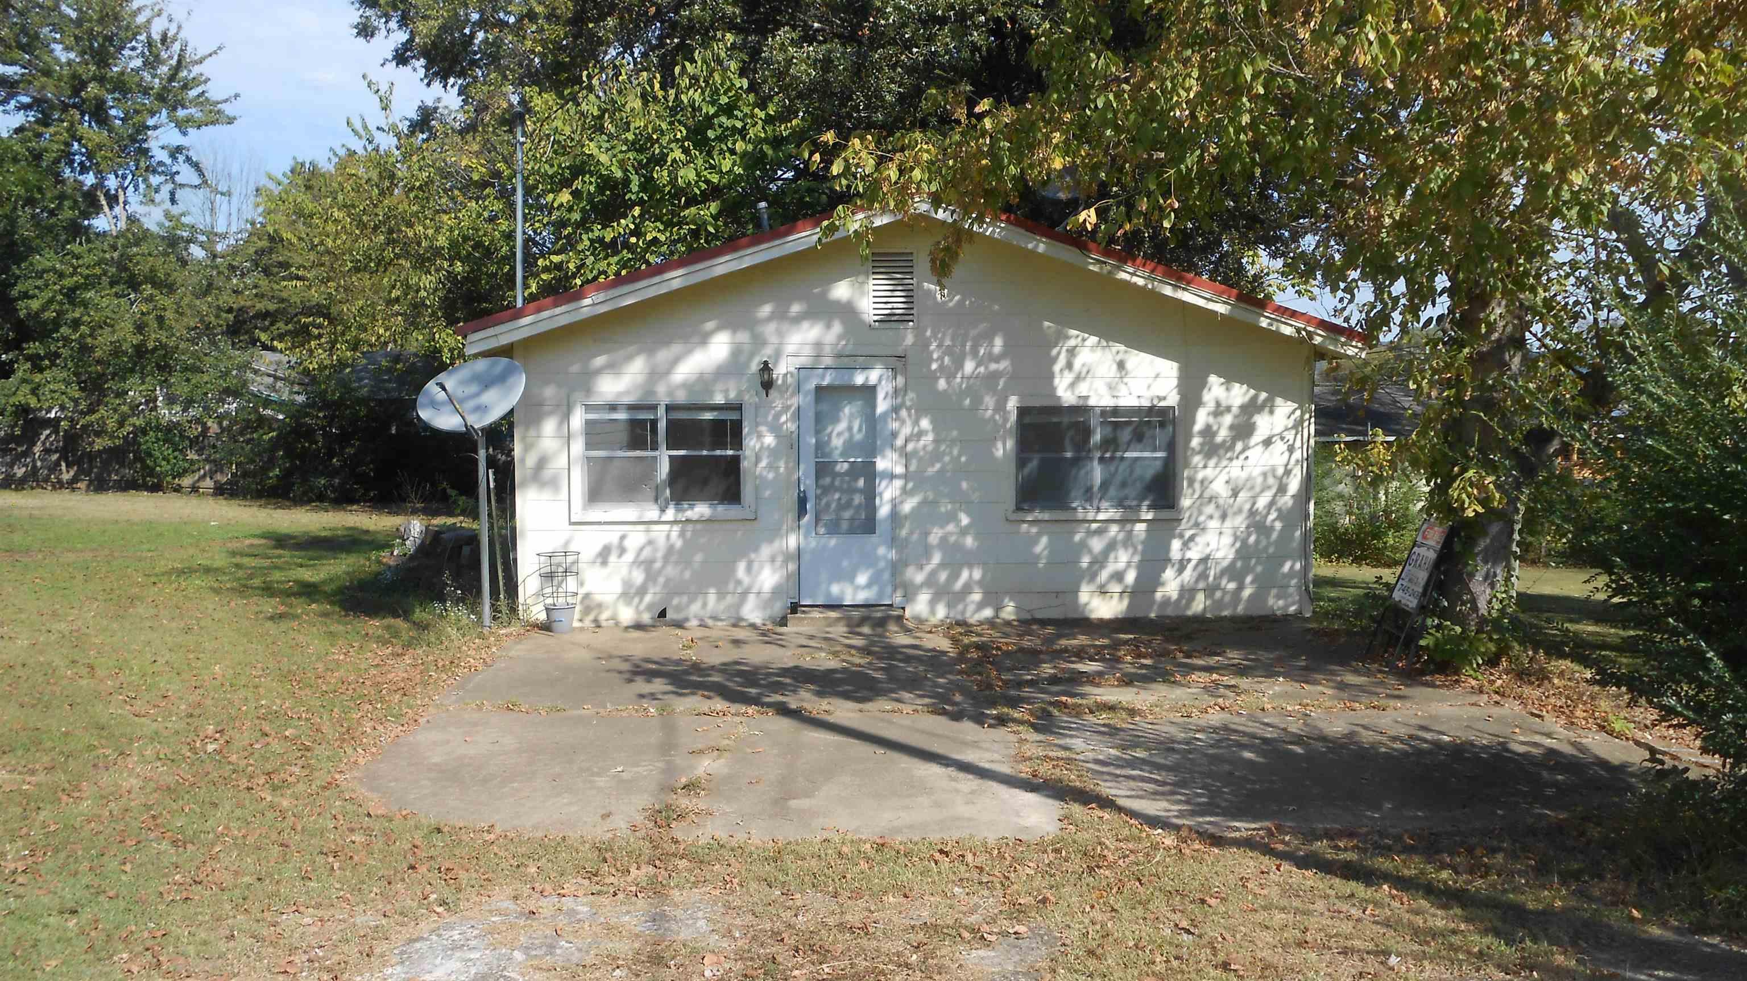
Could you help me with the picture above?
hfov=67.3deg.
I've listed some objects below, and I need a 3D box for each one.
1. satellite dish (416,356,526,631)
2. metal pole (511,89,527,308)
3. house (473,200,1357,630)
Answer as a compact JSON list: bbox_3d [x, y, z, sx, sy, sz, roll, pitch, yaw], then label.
[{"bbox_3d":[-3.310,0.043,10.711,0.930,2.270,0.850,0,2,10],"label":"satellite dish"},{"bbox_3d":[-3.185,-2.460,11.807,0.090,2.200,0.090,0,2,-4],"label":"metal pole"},{"bbox_3d":[0.087,-0.856,15.408,7.740,3.720,8.600,0,2,-4],"label":"house"}]

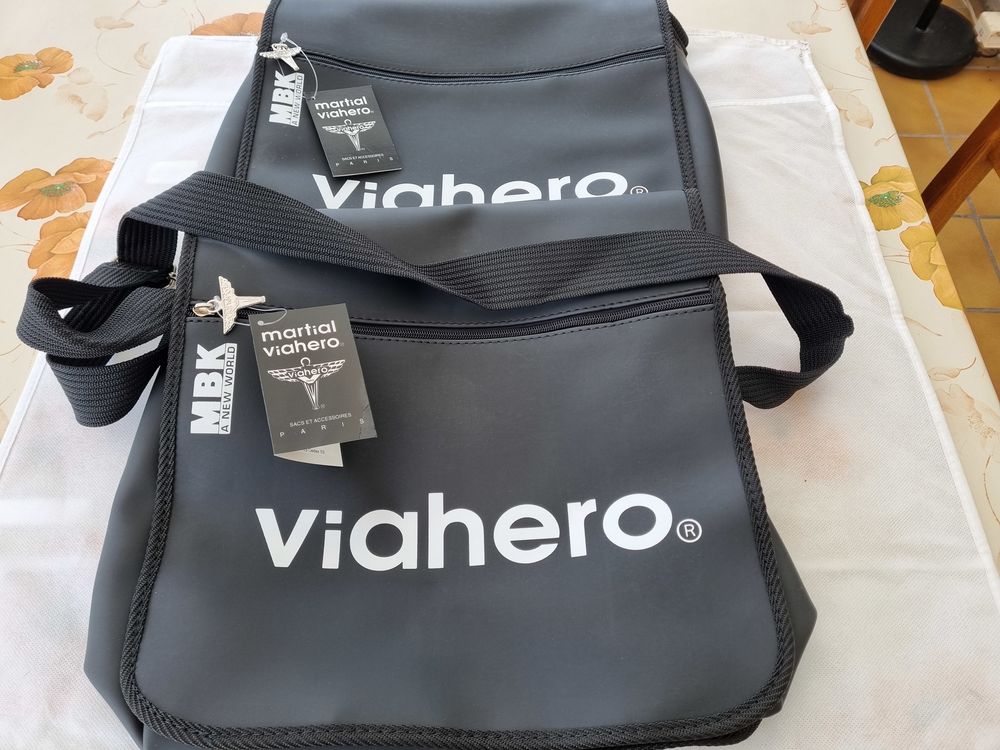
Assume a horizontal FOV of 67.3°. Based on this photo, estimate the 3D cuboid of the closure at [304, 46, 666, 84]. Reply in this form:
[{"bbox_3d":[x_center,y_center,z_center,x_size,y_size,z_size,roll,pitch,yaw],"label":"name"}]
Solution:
[{"bbox_3d":[-0.015,-0.252,0.611,0.302,0.012,0.037,0,63,0],"label":"closure"}]

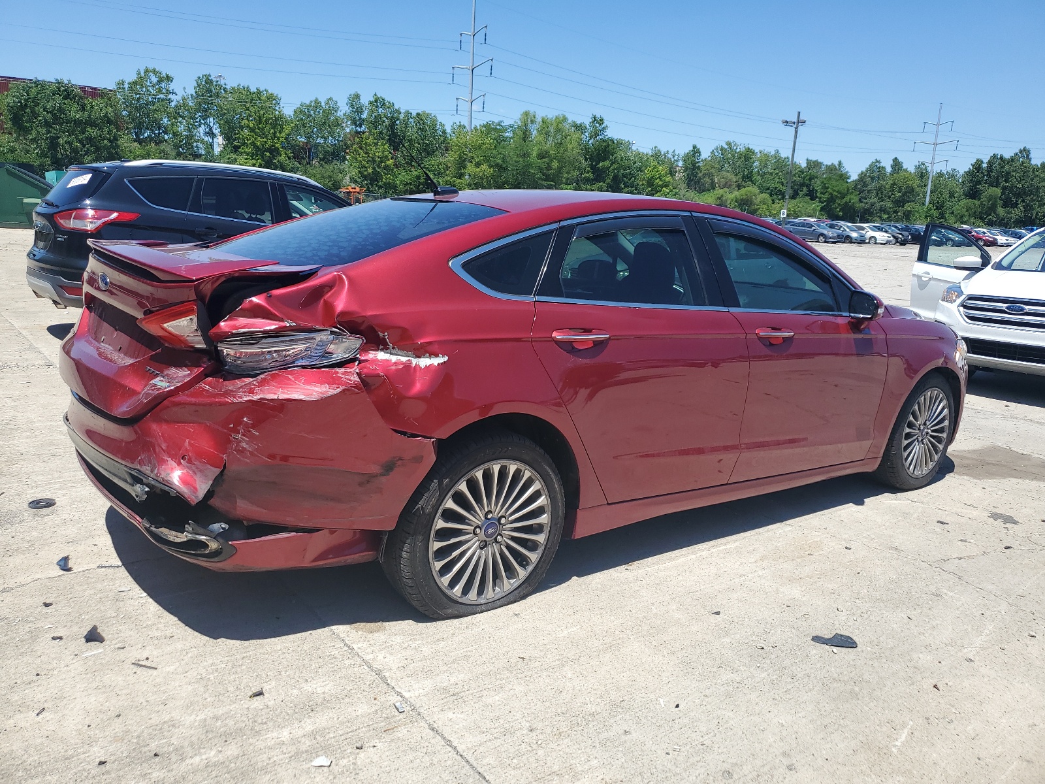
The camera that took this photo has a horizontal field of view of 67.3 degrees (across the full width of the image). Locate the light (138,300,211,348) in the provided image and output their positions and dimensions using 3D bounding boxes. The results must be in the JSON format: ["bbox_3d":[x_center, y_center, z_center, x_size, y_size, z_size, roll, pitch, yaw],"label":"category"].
[{"bbox_3d":[-1.004,-0.189,2.253,0.300,0.160,0.120,11,15,32],"label":"light"}]

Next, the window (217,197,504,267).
[{"bbox_3d":[-0.651,-0.641,3.056,0.790,0.120,1.250,-26,26,-30],"label":"window"}]

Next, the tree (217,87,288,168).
[{"bbox_3d":[-17.123,-15.080,49.936,4.700,8.440,4.700,-1,13,-17],"label":"tree"}]

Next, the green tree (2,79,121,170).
[{"bbox_3d":[-23.362,-12.336,40.000,6.200,7.200,6.000,-5,14,-30],"label":"green tree"}]

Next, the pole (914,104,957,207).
[{"bbox_3d":[79.516,-42.837,152.771,1.000,24.970,8.400,-7,16,-36],"label":"pole"}]

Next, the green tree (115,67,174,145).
[{"bbox_3d":[-20.507,-13.709,43.000,3.400,8.300,3.400,-3,14,-25],"label":"green tree"}]

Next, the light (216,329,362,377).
[{"bbox_3d":[-0.665,-0.124,2.263,0.420,0.130,0.130,3,12,0],"label":"light"}]

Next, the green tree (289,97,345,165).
[{"bbox_3d":[-13.985,-15.808,53.926,3.800,8.350,3.800,-1,13,-14],"label":"green tree"}]

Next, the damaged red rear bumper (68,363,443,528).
[{"bbox_3d":[-1.136,0.031,2.802,0.840,0.520,1.860,-5,14,-36],"label":"damaged red rear bumper"}]

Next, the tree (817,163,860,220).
[{"bbox_3d":[36.901,-22.647,92.956,4.900,8.610,4.900,8,14,22],"label":"tree"}]

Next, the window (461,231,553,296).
[{"bbox_3d":[-0.033,-0.435,2.663,0.400,0.240,0.060,-4,-11,-30],"label":"window"}]

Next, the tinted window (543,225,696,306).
[{"bbox_3d":[0.380,-0.476,2.958,0.780,0.330,0.060,-6,-9,-36],"label":"tinted window"}]

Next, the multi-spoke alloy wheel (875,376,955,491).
[{"bbox_3d":[2.126,0.202,4.339,0.667,0.665,0.235,-6,15,-36],"label":"multi-spoke alloy wheel"}]

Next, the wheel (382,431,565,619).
[{"bbox_3d":[-0.158,0.429,2.680,0.667,0.640,0.235,-6,15,-36],"label":"wheel"}]

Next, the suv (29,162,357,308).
[{"bbox_3d":[-2.983,-1.617,8.840,1.850,1.690,4.520,15,17,43],"label":"suv"}]

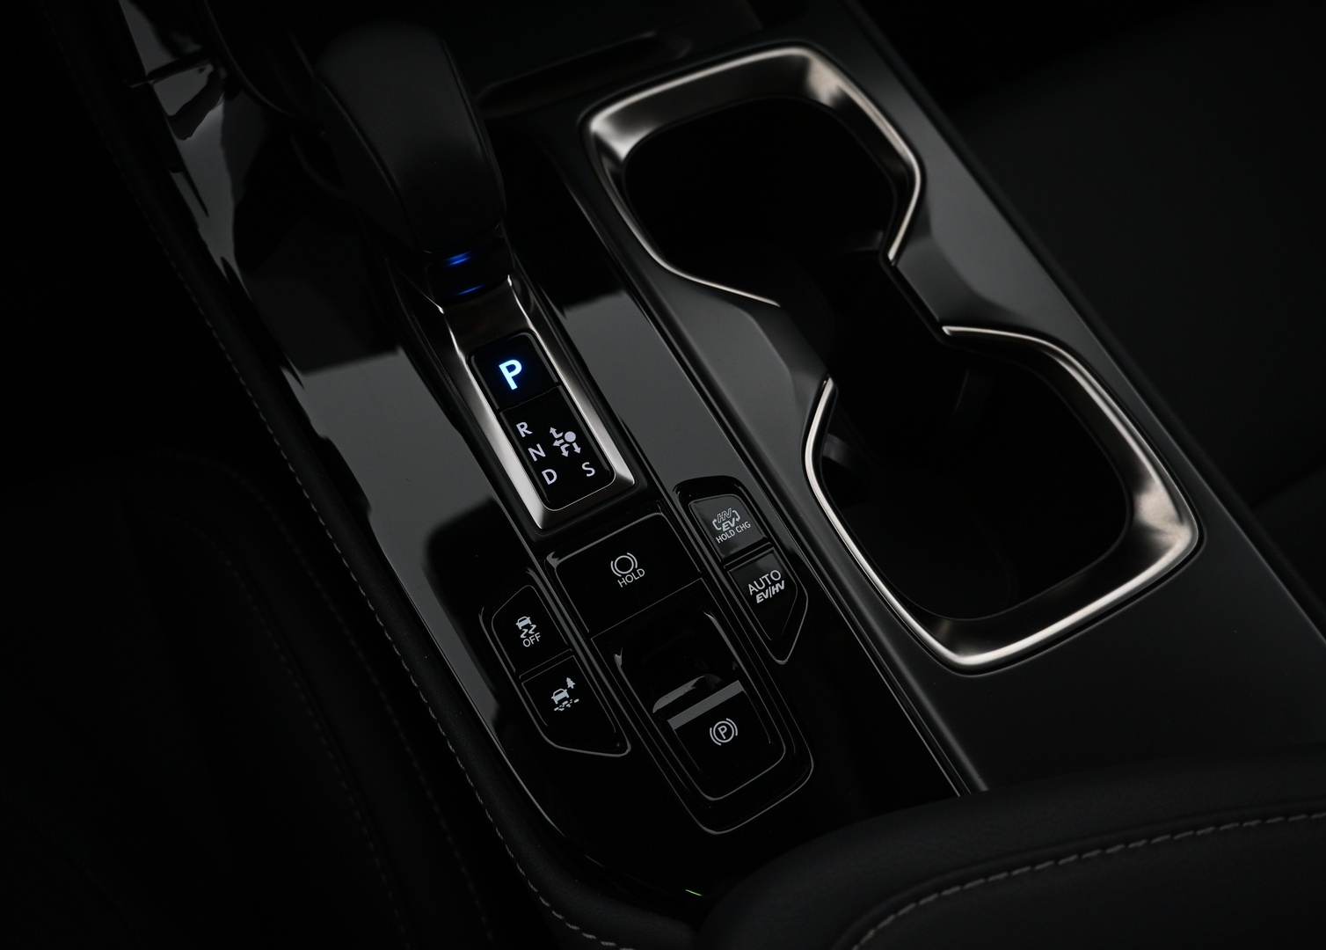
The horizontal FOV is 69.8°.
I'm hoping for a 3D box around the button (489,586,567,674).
[{"bbox_3d":[-0.040,0.046,0.277,0.017,0.006,0.022,-26,74,-18],"label":"button"}]

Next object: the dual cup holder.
[{"bbox_3d":[0.068,-0.038,0.367,0.103,0.082,0.232,-26,74,-18],"label":"dual cup holder"}]

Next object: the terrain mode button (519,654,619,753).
[{"bbox_3d":[-0.026,0.068,0.269,0.017,0.006,0.029,-26,74,-18],"label":"terrain mode button"}]

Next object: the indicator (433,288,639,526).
[{"bbox_3d":[-0.044,-0.022,0.304,0.032,0.012,0.083,-26,74,-18],"label":"indicator"}]

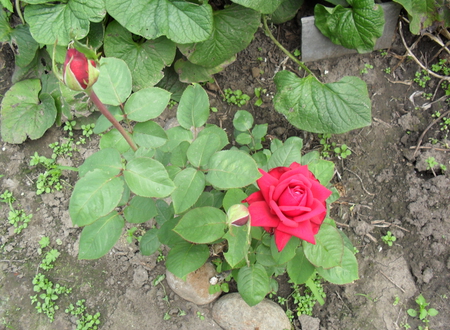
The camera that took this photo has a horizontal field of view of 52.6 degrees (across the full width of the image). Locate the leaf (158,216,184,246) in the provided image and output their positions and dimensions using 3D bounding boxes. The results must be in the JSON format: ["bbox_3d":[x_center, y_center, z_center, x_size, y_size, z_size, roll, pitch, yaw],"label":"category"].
[{"bbox_3d":[-0.085,0.112,0.767,0.056,0.020,0.057,10,59,6],"label":"leaf"}]

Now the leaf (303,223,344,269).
[{"bbox_3d":[0.152,0.124,0.701,0.061,0.025,0.079,-26,62,-15],"label":"leaf"}]

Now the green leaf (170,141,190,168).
[{"bbox_3d":[-0.068,-0.016,0.727,0.036,0.012,0.043,-5,77,-2],"label":"green leaf"}]

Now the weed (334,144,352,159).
[{"bbox_3d":[0.256,-0.029,0.983,0.038,0.023,0.033,0,55,0],"label":"weed"}]

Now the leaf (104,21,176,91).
[{"bbox_3d":[-0.183,-0.235,0.995,0.155,0.035,0.193,3,66,1],"label":"leaf"}]

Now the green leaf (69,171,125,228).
[{"bbox_3d":[-0.167,0.047,0.595,0.061,0.018,0.089,42,80,15],"label":"green leaf"}]

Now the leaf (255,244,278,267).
[{"bbox_3d":[0.073,0.148,0.745,0.049,0.020,0.042,21,60,13],"label":"leaf"}]

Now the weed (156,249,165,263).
[{"bbox_3d":[-0.121,0.169,0.851,0.015,0.012,0.020,0,55,0],"label":"weed"}]

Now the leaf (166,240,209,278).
[{"bbox_3d":[-0.059,0.149,0.720,0.061,0.012,0.059,12,62,5],"label":"leaf"}]

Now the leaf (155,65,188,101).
[{"bbox_3d":[-0.126,-0.191,1.030,0.092,0.040,0.107,-28,77,-11],"label":"leaf"}]

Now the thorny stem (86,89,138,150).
[{"bbox_3d":[-0.136,-0.054,0.565,0.012,0.103,0.012,-13,46,20],"label":"thorny stem"}]

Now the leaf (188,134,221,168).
[{"bbox_3d":[-0.033,-0.022,0.700,0.048,0.016,0.060,18,71,5],"label":"leaf"}]

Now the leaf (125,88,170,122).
[{"bbox_3d":[-0.106,-0.083,0.635,0.069,0.015,0.045,-26,70,4],"label":"leaf"}]

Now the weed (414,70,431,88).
[{"bbox_3d":[0.485,-0.210,1.119,0.039,0.025,0.046,0,58,0],"label":"weed"}]

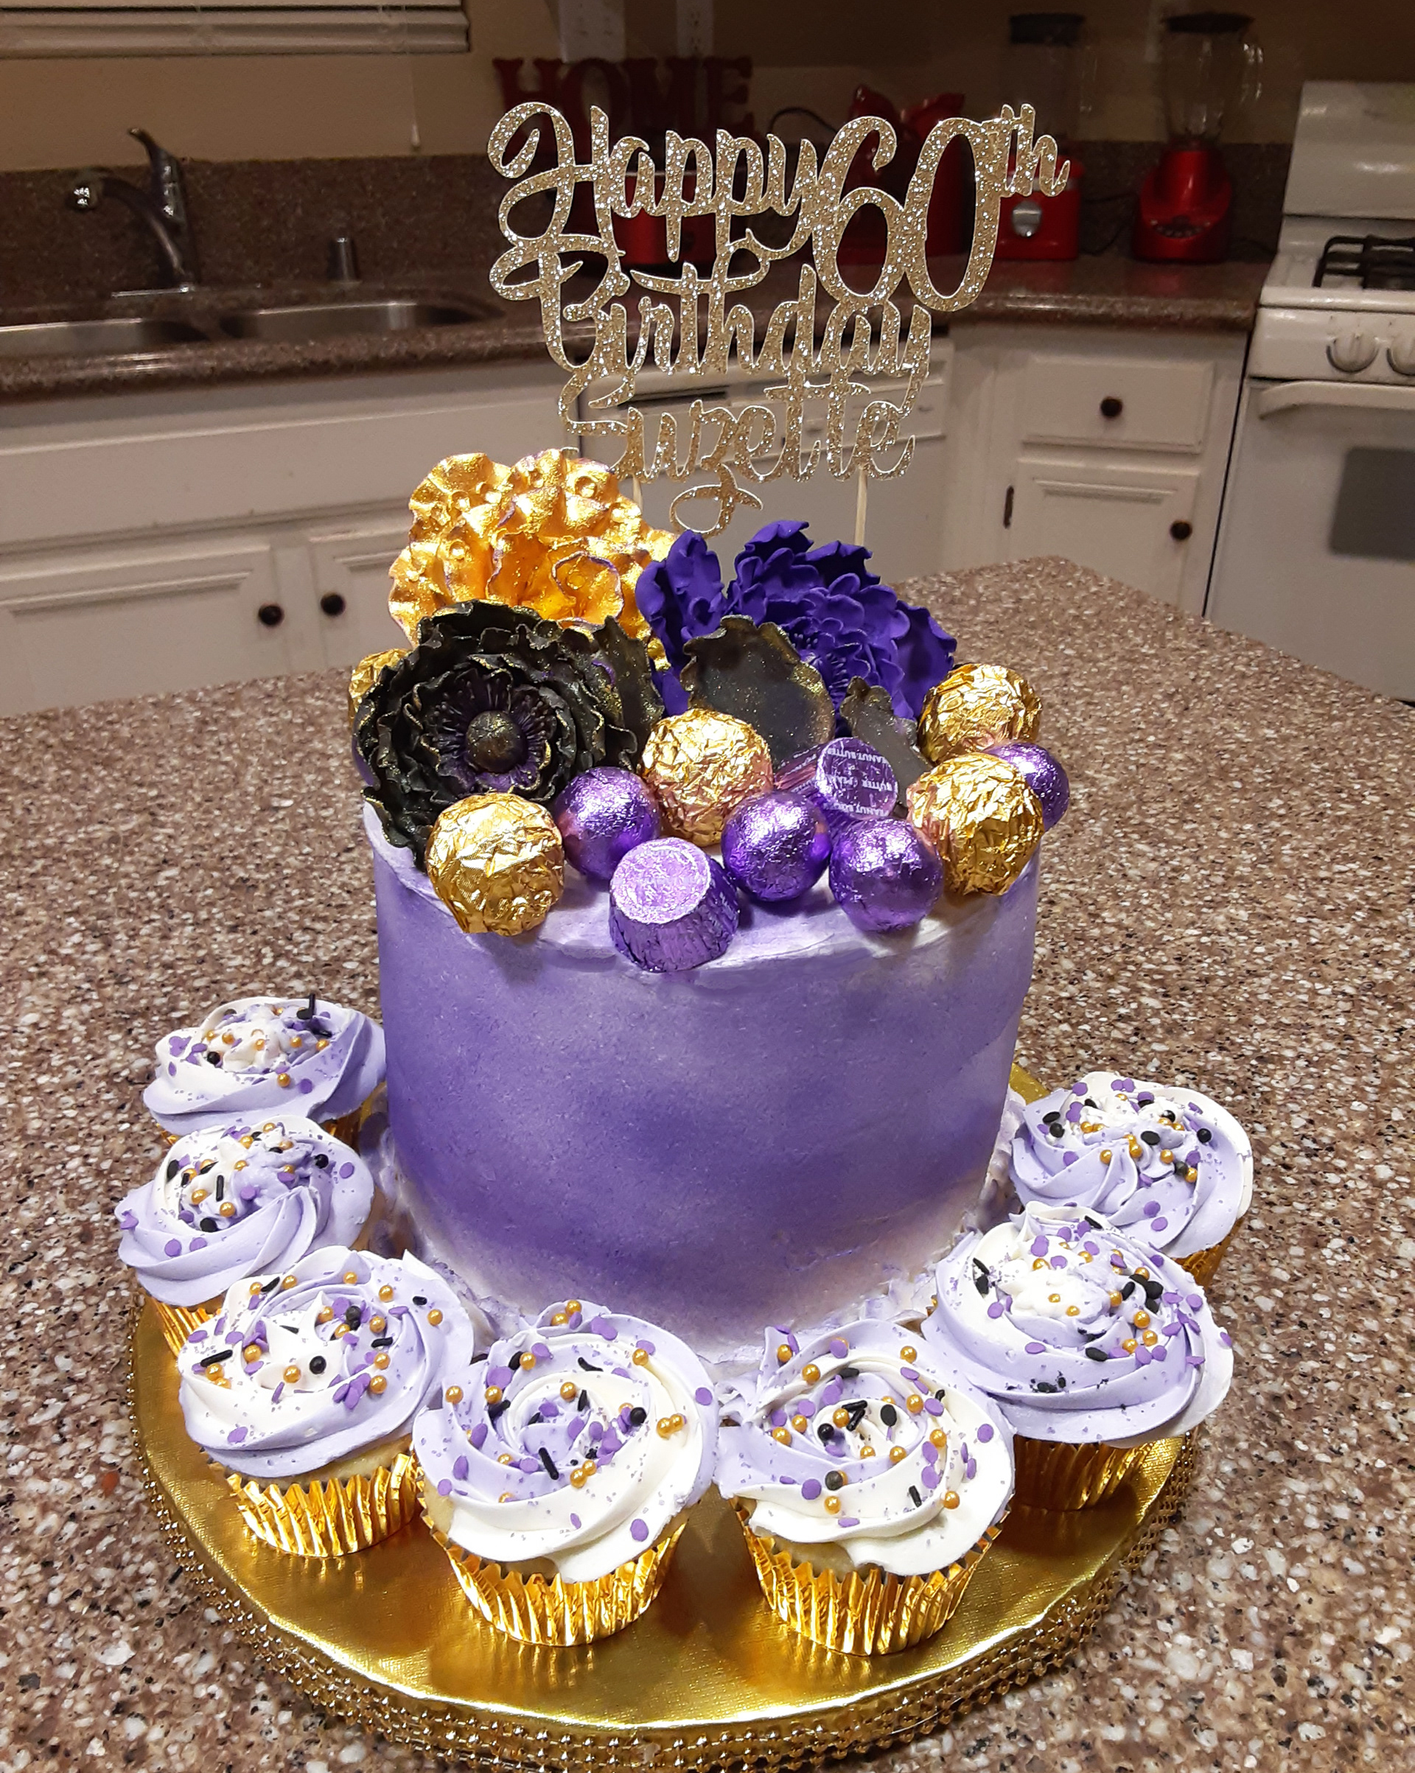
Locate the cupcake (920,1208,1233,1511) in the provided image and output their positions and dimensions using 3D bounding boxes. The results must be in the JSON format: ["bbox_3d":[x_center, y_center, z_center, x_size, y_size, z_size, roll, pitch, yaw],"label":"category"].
[{"bbox_3d":[0.092,0.120,0.378,0.073,0.059,0.073,-1,29,0],"label":"cupcake"}]

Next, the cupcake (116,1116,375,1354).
[{"bbox_3d":[-0.127,0.101,0.414,0.070,0.062,0.070,-1,29,0],"label":"cupcake"}]

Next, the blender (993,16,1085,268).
[{"bbox_3d":[0.612,-1.353,2.670,0.195,0.390,0.185,9,30,16],"label":"blender"}]

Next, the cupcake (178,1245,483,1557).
[{"bbox_3d":[-0.092,0.127,0.369,0.071,0.059,0.071,-1,29,0],"label":"cupcake"}]

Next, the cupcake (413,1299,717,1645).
[{"bbox_3d":[-0.033,0.136,0.348,0.070,0.062,0.070,-1,29,0],"label":"cupcake"}]

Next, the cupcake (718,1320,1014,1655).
[{"bbox_3d":[0.036,0.138,0.345,0.069,0.060,0.069,-1,29,0],"label":"cupcake"}]

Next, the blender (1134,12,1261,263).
[{"bbox_3d":[0.883,-1.332,2.624,0.190,0.385,0.190,9,30,16],"label":"blender"}]

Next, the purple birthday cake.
[{"bbox_3d":[-0.004,-0.008,0.439,0.207,0.225,0.199,-1,29,0],"label":"purple birthday cake"}]

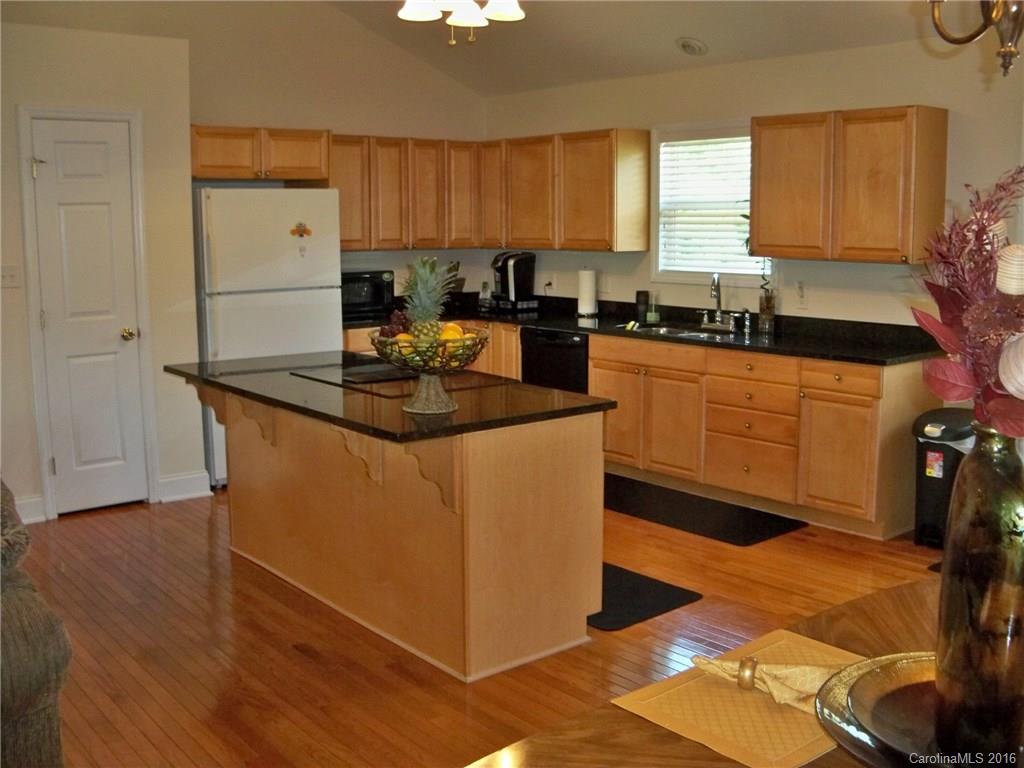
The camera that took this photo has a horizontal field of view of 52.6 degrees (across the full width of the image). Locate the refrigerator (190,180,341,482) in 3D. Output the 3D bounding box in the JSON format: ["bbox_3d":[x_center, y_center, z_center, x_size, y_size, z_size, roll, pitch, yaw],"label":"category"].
[{"bbox_3d":[-1.600,-0.318,6.341,0.832,1.712,0.776,-7,12,-39],"label":"refrigerator"}]

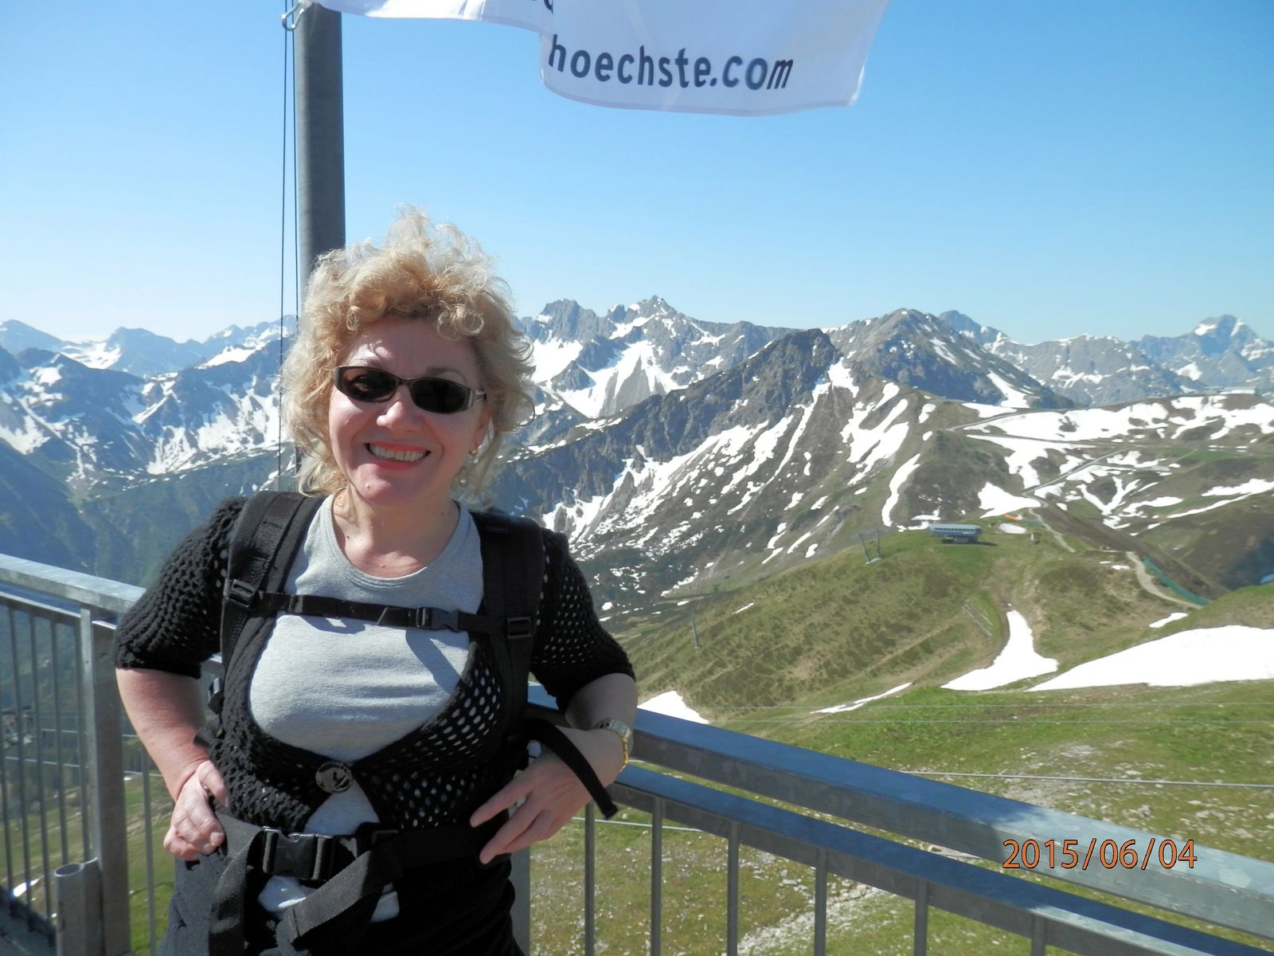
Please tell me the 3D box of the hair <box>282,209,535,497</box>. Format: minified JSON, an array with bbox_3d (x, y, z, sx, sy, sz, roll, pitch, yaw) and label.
[{"bbox_3d":[-0.242,-0.134,0.990,0.255,0.300,0.245,6,5,-1],"label":"hair"}]

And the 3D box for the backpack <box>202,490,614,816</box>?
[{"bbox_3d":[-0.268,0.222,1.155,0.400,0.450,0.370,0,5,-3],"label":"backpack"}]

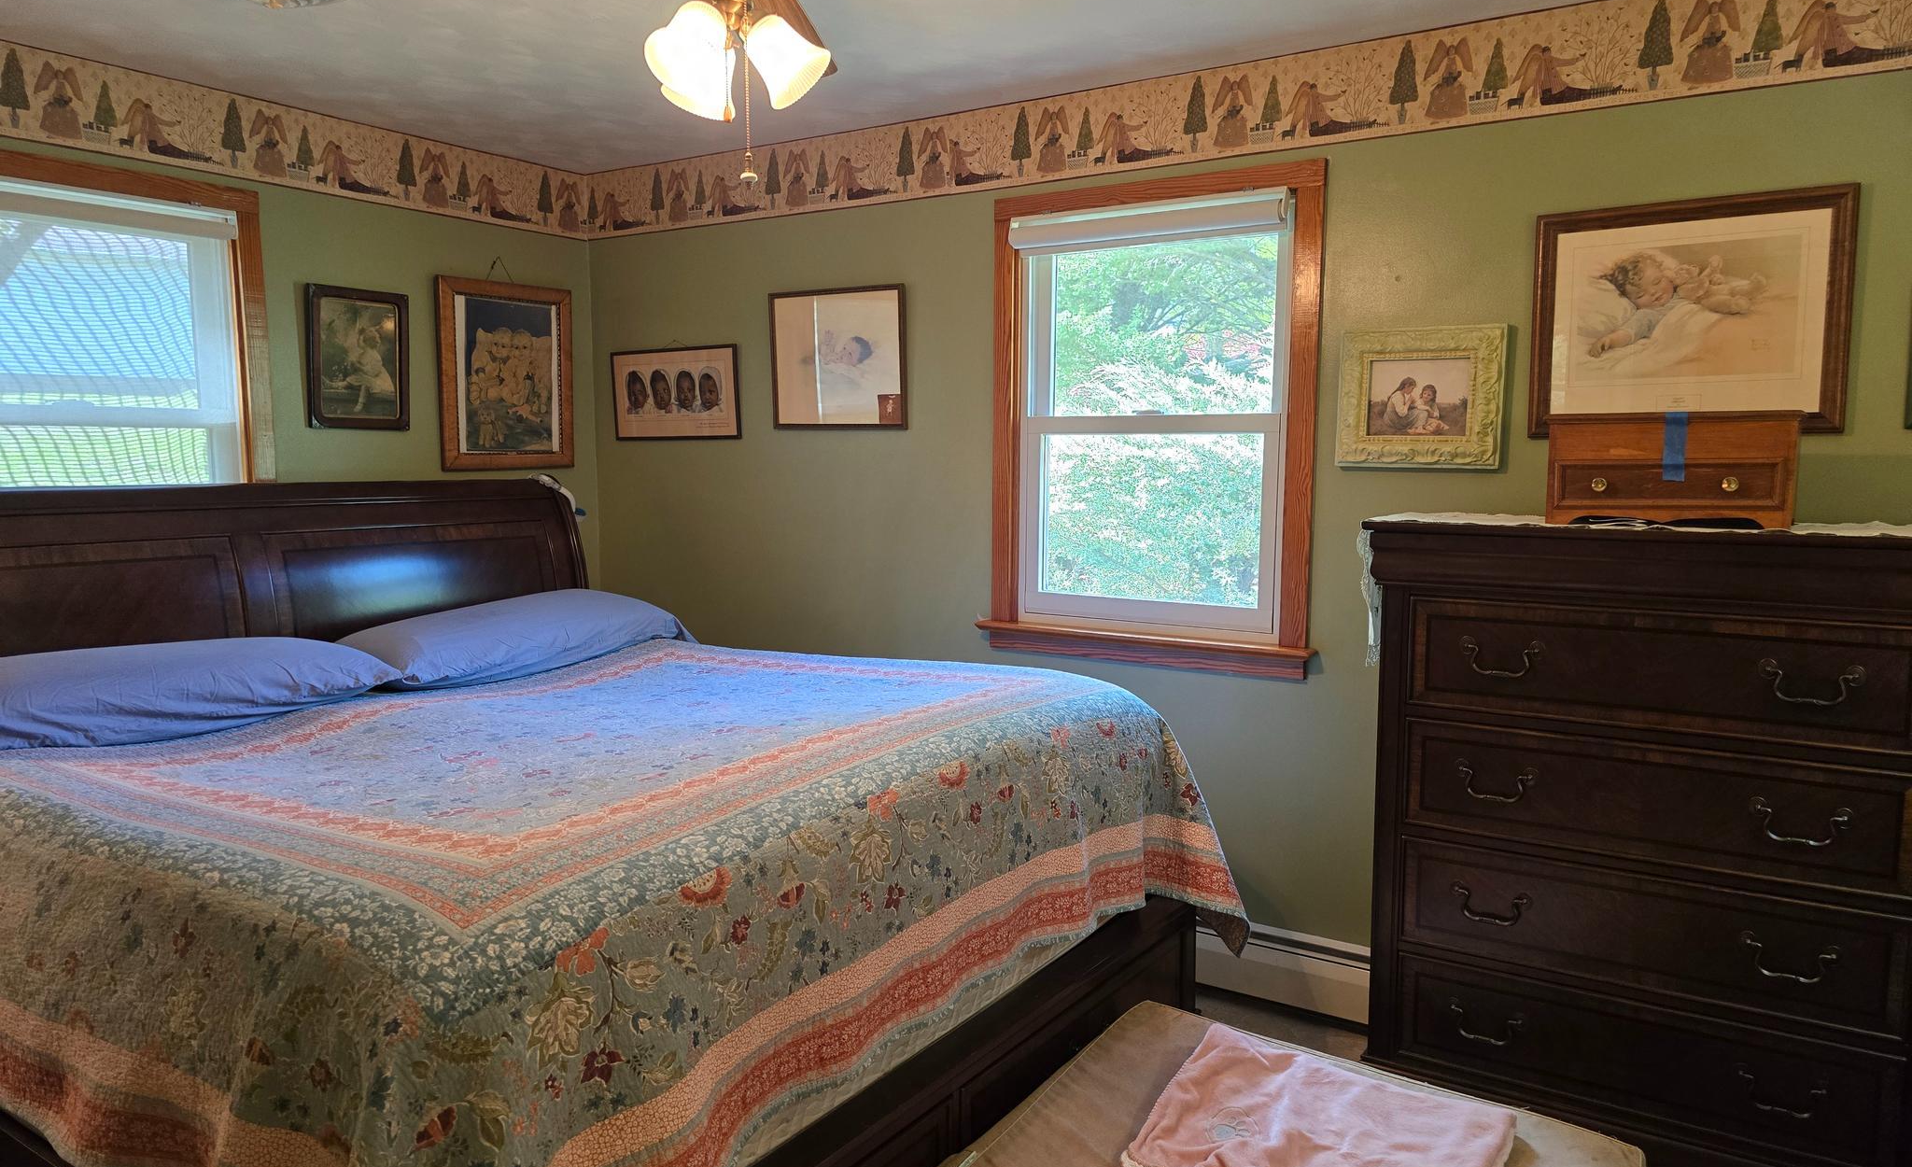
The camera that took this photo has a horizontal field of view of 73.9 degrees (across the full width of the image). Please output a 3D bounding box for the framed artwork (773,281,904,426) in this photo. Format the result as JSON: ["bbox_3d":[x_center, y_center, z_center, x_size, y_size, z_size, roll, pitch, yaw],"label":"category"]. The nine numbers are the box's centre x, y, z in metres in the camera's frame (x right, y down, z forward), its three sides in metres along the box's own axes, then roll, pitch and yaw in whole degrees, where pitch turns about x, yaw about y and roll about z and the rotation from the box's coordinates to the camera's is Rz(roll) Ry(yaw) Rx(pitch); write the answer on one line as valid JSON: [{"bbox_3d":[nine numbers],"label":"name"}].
[{"bbox_3d":[-0.367,-0.705,4.005,0.535,0.432,0.025,4,7,33],"label":"framed artwork"}]

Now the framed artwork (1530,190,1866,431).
[{"bbox_3d":[1.538,-0.556,2.683,0.584,0.486,0.035,4,7,33],"label":"framed artwork"}]

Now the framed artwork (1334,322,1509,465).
[{"bbox_3d":[1.095,-0.433,2.988,0.368,0.326,0.035,4,7,33],"label":"framed artwork"}]

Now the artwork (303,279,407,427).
[{"bbox_3d":[-1.825,-0.680,3.876,0.030,0.421,0.324,4,7,33],"label":"artwork"}]

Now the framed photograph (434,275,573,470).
[{"bbox_3d":[-1.528,-0.702,4.328,0.030,0.623,0.534,4,7,33],"label":"framed photograph"}]

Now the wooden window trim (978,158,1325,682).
[{"bbox_3d":[0.504,-0.424,3.449,1.021,1.296,0.080,4,7,33],"label":"wooden window trim"}]

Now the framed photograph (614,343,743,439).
[{"bbox_3d":[-0.966,-0.654,4.406,0.603,0.309,0.025,4,7,33],"label":"framed photograph"}]

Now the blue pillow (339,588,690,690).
[{"bbox_3d":[-1.288,0.134,3.791,0.485,0.178,0.979,4,7,33],"label":"blue pillow"}]

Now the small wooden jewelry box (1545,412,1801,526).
[{"bbox_3d":[1.335,-0.210,2.380,0.400,0.199,0.200,4,7,33],"label":"small wooden jewelry box"}]

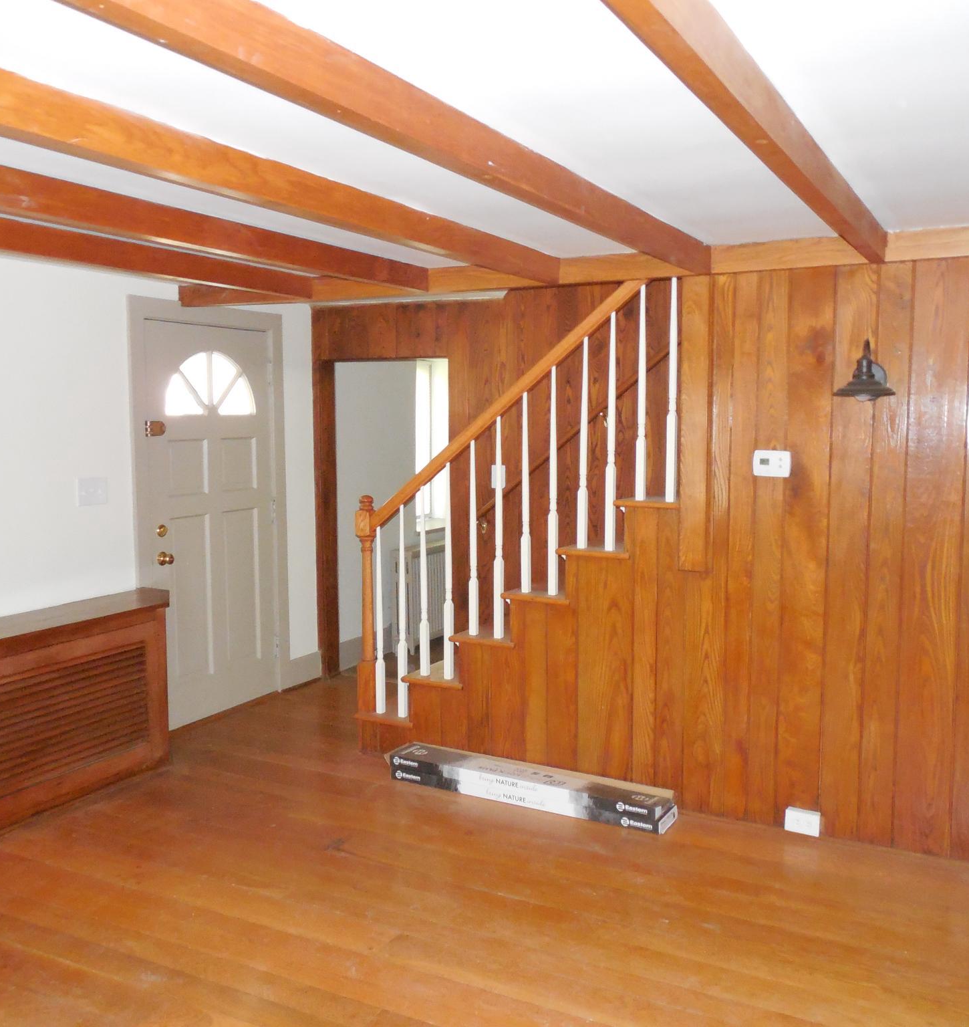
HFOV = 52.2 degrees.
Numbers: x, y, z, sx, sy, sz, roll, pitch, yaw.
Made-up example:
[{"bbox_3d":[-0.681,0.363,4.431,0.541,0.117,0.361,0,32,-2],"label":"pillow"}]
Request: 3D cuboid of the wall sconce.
[{"bbox_3d":[1.225,-0.459,3.176,0.191,0.199,0.238,3,6,28],"label":"wall sconce"}]

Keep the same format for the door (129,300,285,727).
[{"bbox_3d":[-1.310,0.002,4.886,0.073,2.015,1.031,3,6,28],"label":"door"}]

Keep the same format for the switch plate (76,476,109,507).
[{"bbox_3d":[-1.665,-0.092,4.213,0.012,0.118,0.162,3,6,28],"label":"switch plate"}]

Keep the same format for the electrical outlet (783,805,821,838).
[{"bbox_3d":[1.126,1.091,3.490,0.115,0.076,0.039,3,6,28],"label":"electrical outlet"}]

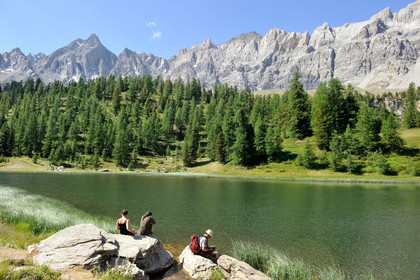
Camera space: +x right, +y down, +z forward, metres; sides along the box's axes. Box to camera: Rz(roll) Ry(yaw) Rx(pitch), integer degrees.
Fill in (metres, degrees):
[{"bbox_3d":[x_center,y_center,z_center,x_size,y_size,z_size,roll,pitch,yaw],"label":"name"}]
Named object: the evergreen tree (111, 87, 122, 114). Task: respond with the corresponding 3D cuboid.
[{"bbox_3d":[-37.200,-15.800,112.000,4.400,11.200,4.400,0,-3,0],"label":"evergreen tree"}]

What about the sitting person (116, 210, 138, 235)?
[{"bbox_3d":[-2.905,2.957,9.800,0.600,0.900,0.700,-1,-3,18],"label":"sitting person"}]

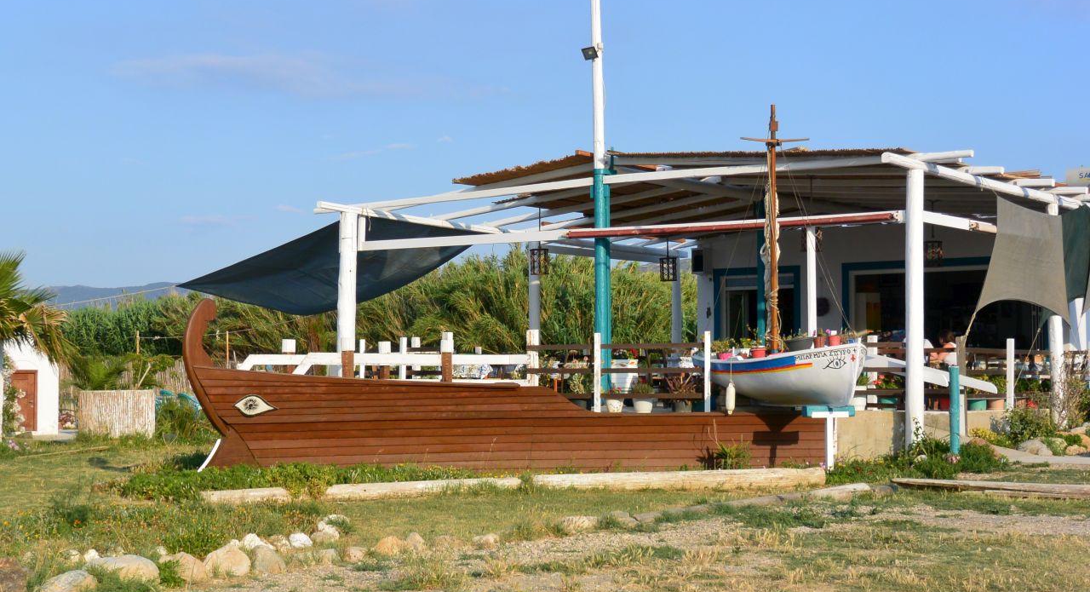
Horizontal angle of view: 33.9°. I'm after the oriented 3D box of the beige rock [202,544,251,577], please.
[{"bbox_3d":[-2.310,1.924,12.974,0.339,0.228,0.285,0,-2,0],"label":"beige rock"}]

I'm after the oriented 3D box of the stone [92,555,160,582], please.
[{"bbox_3d":[-2.868,1.875,12.216,0.478,0.210,0.330,0,-1,0],"label":"stone"}]

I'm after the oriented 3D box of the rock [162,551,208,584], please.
[{"bbox_3d":[-2.545,1.912,12.574,0.317,0.221,0.267,0,-2,0],"label":"rock"}]

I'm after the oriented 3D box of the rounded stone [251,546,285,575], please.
[{"bbox_3d":[-1.962,1.874,12.681,0.254,0.218,0.214,0,-1,0],"label":"rounded stone"}]

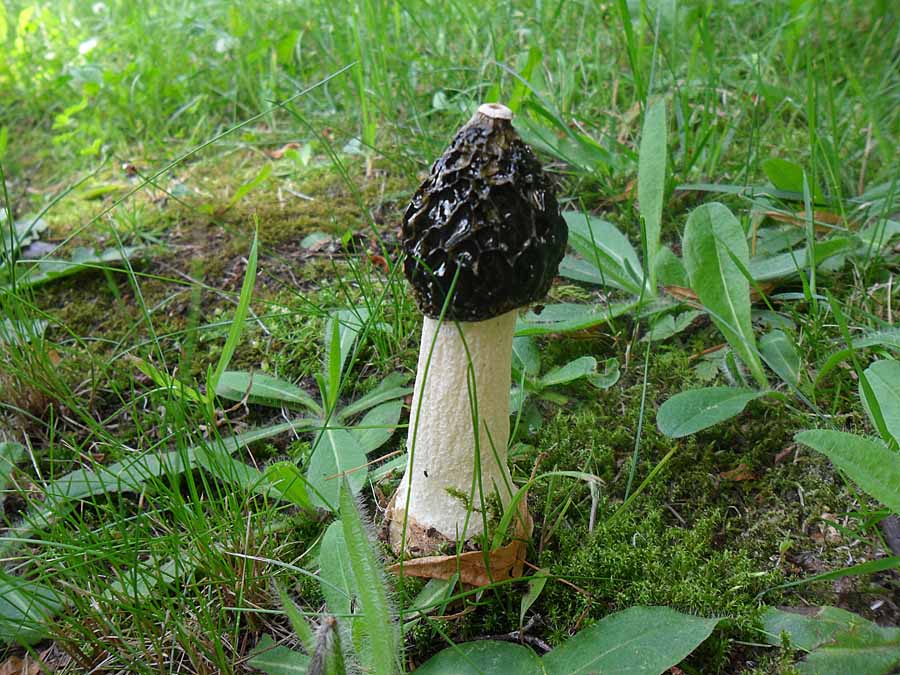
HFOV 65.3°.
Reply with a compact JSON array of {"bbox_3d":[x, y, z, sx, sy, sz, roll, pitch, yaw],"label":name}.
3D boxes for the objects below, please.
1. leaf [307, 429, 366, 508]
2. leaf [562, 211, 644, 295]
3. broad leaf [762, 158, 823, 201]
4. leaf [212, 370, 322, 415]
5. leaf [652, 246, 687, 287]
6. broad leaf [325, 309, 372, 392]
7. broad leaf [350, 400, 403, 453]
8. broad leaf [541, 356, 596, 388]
[{"bbox_3d":[-0.041,0.044,0.244,0.020,0.006,0.041,-7,37,-11],"label":"leaf"},{"bbox_3d":[0.081,-0.049,0.379,0.022,0.008,0.082,-15,46,-23],"label":"leaf"},{"bbox_3d":[0.225,-0.103,0.455,0.048,0.007,0.021,33,50,0],"label":"broad leaf"},{"bbox_3d":[-0.077,0.026,0.300,0.048,0.007,0.019,13,32,6],"label":"leaf"},{"bbox_3d":[0.125,-0.039,0.396,0.019,0.005,0.023,-10,60,-16],"label":"leaf"},{"bbox_3d":[-0.047,0.005,0.317,0.016,0.005,0.043,7,63,12],"label":"broad leaf"},{"bbox_3d":[-0.030,0.036,0.288,0.025,0.005,0.017,-23,36,-20],"label":"broad leaf"},{"bbox_3d":[0.049,0.015,0.289,0.027,0.005,0.010,-23,37,-15],"label":"broad leaf"}]

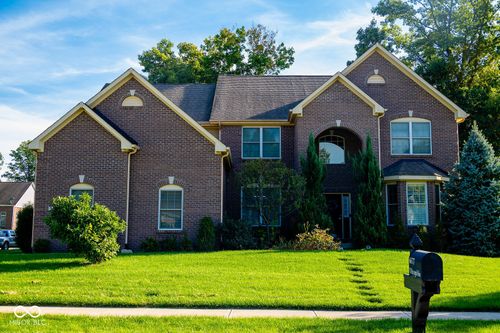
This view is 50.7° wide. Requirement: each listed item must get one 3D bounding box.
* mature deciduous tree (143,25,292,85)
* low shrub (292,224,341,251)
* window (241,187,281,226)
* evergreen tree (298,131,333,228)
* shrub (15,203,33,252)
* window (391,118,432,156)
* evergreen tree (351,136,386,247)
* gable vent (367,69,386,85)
[{"bbox_3d":[-2.773,-2.917,42.739,12.840,17.864,12.500,0,-7,0],"label":"mature deciduous tree"},{"bbox_3d":[2.498,2.675,19.822,1.803,0.949,1.500,0,-7,0],"label":"low shrub"},{"bbox_3d":[0.480,1.744,23.059,1.791,1.745,0.140,0,-7,1],"label":"window"},{"bbox_3d":[2.646,0.859,21.318,1.371,4.538,1.371,0,-7,1],"label":"evergreen tree"},{"bbox_3d":[-8.455,2.335,19.915,0.875,1.799,0.875,0,-7,1],"label":"shrub"},{"bbox_3d":[6.960,-1.292,22.775,1.782,1.652,0.140,0,-7,1],"label":"window"},{"bbox_3d":[4.785,0.998,21.263,1.465,4.482,1.465,0,-7,1],"label":"evergreen tree"},{"bbox_3d":[5.522,-3.908,23.031,0.869,0.675,0.120,0,-7,1],"label":"gable vent"}]

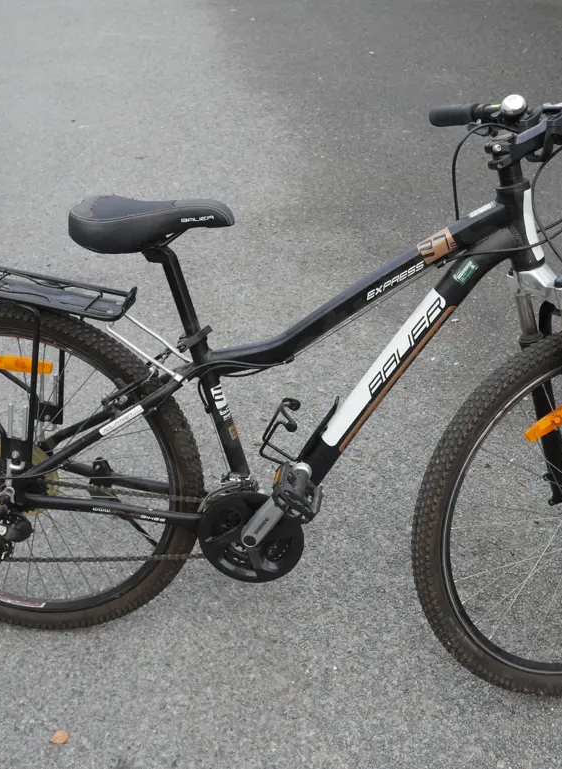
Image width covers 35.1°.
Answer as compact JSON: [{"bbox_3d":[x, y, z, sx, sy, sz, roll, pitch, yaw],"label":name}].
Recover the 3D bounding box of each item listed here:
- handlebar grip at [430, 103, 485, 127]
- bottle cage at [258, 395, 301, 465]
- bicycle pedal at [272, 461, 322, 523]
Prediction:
[{"bbox_3d":[0.294,-0.466,1.532,0.035,0.035,0.131,-27,21,-16],"label":"handlebar grip"},{"bbox_3d":[0.028,0.063,1.473,0.077,0.157,0.077,27,25,-4],"label":"bottle cage"},{"bbox_3d":[0.026,0.165,1.361,0.078,0.029,0.094,38,24,-9],"label":"bicycle pedal"}]

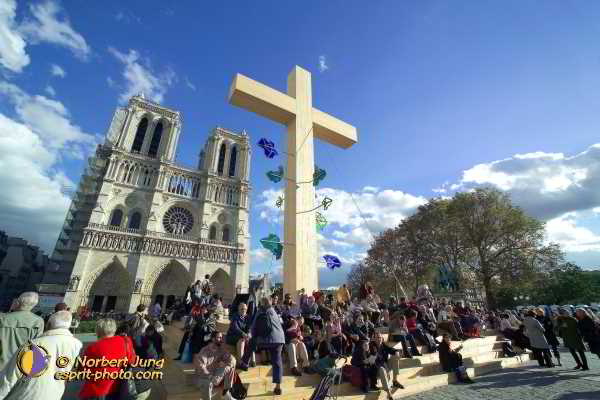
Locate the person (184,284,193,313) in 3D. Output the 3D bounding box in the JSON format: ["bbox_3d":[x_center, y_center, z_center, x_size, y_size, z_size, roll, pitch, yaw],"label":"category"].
[{"bbox_3d":[-5.172,4.860,11.484,0.500,1.700,0.380,13,-26,-27],"label":"person"}]

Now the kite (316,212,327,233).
[{"bbox_3d":[1.104,1.155,12.835,0.477,0.989,0.247,3,-23,-7],"label":"kite"}]

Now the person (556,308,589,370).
[{"bbox_3d":[8.501,4.364,7.933,0.420,1.660,0.500,-13,-26,28],"label":"person"}]

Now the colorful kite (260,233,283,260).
[{"bbox_3d":[-1.280,2.088,11.225,0.919,1.165,0.291,3,-23,-7],"label":"colorful kite"}]

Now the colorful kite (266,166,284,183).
[{"bbox_3d":[-1.245,-1.296,12.708,0.851,0.850,0.213,3,-23,-7],"label":"colorful kite"}]

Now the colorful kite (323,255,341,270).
[{"bbox_3d":[1.424,2.825,11.300,0.780,0.700,0.300,7,-24,-15],"label":"colorful kite"}]

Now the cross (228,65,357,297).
[{"bbox_3d":[0.101,-1.704,13.408,8.124,13.896,0.954,13,-27,-29],"label":"cross"}]

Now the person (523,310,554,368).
[{"bbox_3d":[7.732,4.497,8.198,0.520,1.630,0.420,13,-26,-27],"label":"person"}]

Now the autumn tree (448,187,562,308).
[{"bbox_3d":[31.187,8.455,41.619,14.000,20.497,13.500,-17,-28,33],"label":"autumn tree"}]

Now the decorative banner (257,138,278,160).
[{"bbox_3d":[-1.651,-2.616,12.700,1.050,0.950,0.350,-7,-24,15],"label":"decorative banner"}]

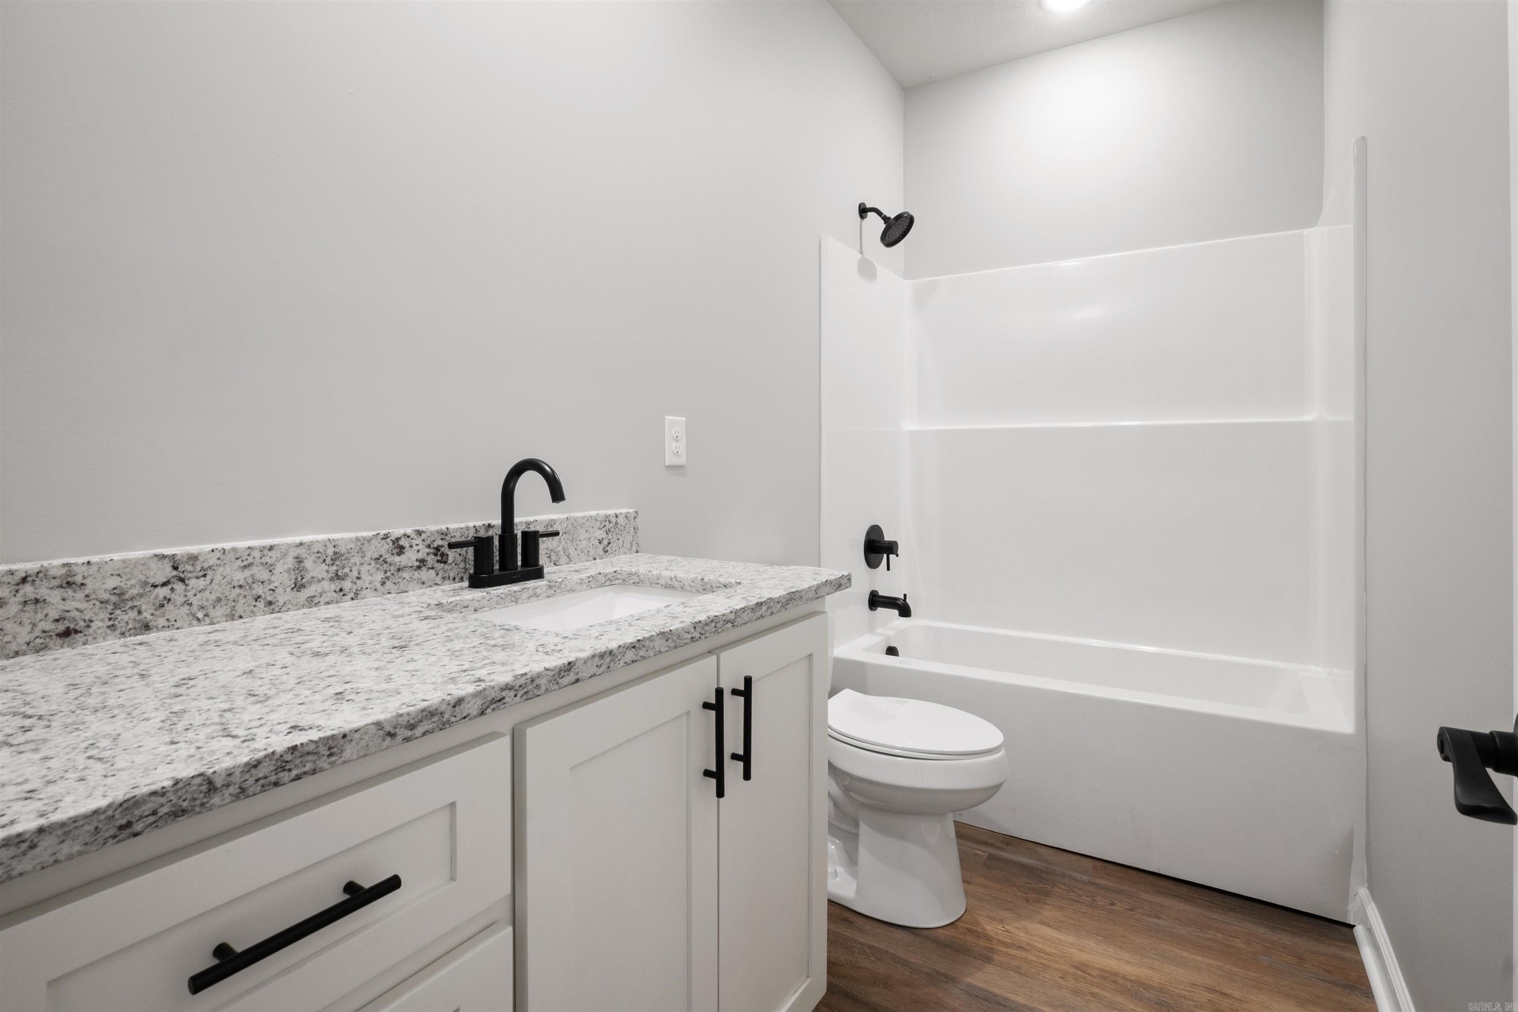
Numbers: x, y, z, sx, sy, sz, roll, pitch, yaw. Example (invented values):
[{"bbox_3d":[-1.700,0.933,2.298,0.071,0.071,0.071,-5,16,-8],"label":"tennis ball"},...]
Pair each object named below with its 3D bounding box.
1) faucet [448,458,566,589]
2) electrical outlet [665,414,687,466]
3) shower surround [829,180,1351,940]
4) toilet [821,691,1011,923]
[{"bbox_3d":[-0.404,0.028,1.203,0.175,0.222,0.242,2,3,31],"label":"faucet"},{"bbox_3d":[-0.210,-0.166,1.731,0.010,0.123,0.081,2,3,31],"label":"electrical outlet"},{"bbox_3d":[1.109,0.054,2.450,1.510,1.950,0.850,2,3,31],"label":"shower surround"},{"bbox_3d":[0.301,0.692,1.881,0.720,0.760,0.420,2,3,31],"label":"toilet"}]

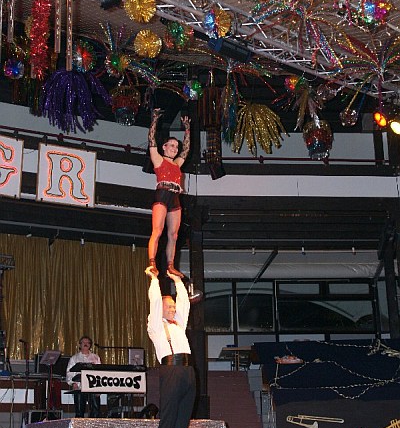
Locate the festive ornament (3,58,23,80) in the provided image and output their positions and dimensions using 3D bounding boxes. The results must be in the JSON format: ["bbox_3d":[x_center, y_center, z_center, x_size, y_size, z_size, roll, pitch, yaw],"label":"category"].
[{"bbox_3d":[-2.431,-1.901,9.800,0.260,0.260,0.260,-1,-17,0],"label":"festive ornament"}]

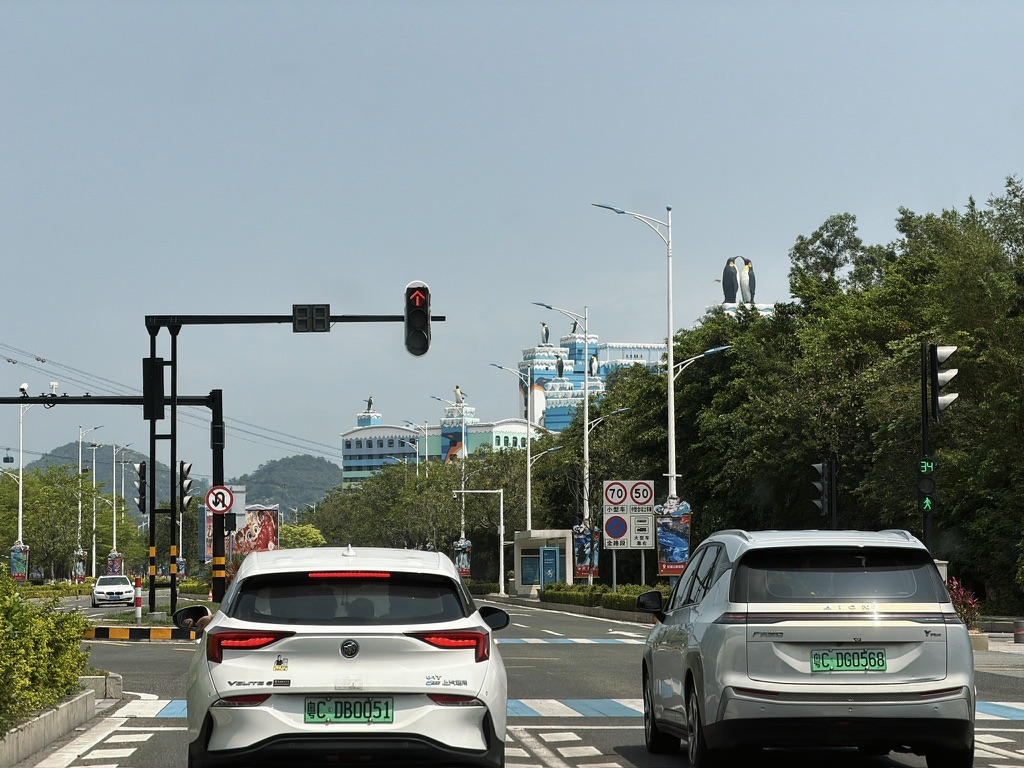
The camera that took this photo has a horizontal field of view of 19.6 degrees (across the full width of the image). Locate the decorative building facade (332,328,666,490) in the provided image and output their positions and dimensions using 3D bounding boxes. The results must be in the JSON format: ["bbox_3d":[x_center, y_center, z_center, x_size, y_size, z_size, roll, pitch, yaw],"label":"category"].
[{"bbox_3d":[-2.356,19.738,820.484,95.000,71.440,50.000,0,-4,-6],"label":"decorative building facade"}]

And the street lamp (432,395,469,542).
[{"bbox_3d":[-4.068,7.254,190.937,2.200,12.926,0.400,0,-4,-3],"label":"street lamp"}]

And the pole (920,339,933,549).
[{"bbox_3d":[7.777,2.020,55.488,0.300,5.606,0.300,0,-4,0],"label":"pole"}]

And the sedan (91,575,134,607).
[{"bbox_3d":[-18.874,9.796,139.658,1.870,1.490,4.980,1,-4,-10],"label":"sedan"}]

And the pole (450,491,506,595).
[{"bbox_3d":[-1.936,9.220,170.764,3.000,6.341,0.300,0,-4,-3],"label":"pole"}]

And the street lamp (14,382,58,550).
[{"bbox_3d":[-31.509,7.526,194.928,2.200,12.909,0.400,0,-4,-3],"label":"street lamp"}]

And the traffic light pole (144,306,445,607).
[{"bbox_3d":[-4.757,1.810,65.022,6.640,6.683,0.600,0,-4,0],"label":"traffic light pole"}]

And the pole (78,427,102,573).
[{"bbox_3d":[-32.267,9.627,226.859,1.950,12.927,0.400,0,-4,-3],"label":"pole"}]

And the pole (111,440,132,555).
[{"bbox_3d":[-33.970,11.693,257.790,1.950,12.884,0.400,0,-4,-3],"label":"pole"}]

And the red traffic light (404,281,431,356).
[{"bbox_3d":[-2.070,-1.438,64.936,0.560,1.640,0.450,0,-4,0],"label":"red traffic light"}]

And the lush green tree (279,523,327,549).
[{"bbox_3d":[-14.691,12.102,204.647,4.200,5.060,4.000,0,-4,0],"label":"lush green tree"}]

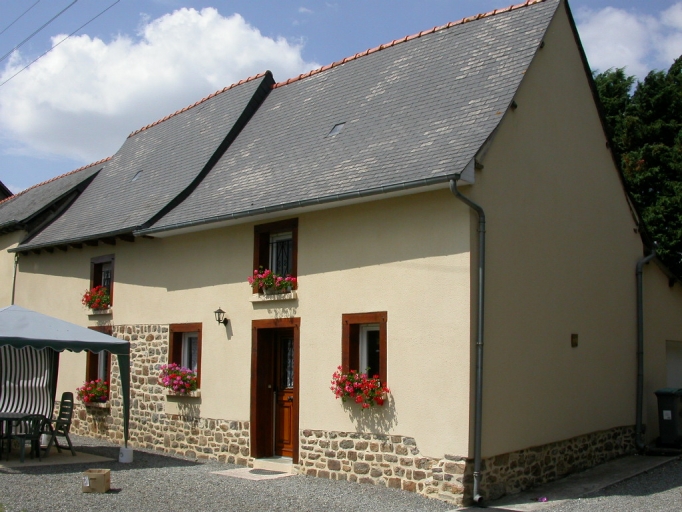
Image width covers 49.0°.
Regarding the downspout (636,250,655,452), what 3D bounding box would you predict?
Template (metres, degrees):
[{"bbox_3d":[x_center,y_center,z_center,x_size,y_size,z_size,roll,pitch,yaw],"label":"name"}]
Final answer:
[{"bbox_3d":[5.755,1.811,14.200,0.150,3.750,0.650,-6,-11,41],"label":"downspout"}]

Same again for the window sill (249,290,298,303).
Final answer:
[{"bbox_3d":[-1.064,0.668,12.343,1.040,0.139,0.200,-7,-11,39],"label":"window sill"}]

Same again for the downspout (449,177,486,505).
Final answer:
[{"bbox_3d":[1.625,1.112,9.749,0.180,4.100,0.700,-6,-11,41],"label":"downspout"}]

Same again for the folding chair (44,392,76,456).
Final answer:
[{"bbox_3d":[-4.719,2.843,12.600,0.600,1.050,0.560,8,-11,-42],"label":"folding chair"}]

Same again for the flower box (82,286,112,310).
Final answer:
[{"bbox_3d":[-5.183,0.878,15.843,0.750,0.500,0.420,-6,-11,41],"label":"flower box"}]

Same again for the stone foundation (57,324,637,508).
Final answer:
[{"bbox_3d":[-0.082,2.774,15.387,10.100,2.500,6.200,-6,-11,41],"label":"stone foundation"}]

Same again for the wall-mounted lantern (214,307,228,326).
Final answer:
[{"bbox_3d":[-2.087,1.057,13.078,0.190,0.330,0.250,-6,-11,41],"label":"wall-mounted lantern"}]

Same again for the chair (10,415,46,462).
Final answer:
[{"bbox_3d":[-5.133,2.997,12.300,0.540,0.800,0.560,6,-10,-34],"label":"chair"}]

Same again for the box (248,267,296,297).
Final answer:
[{"bbox_3d":[-1.138,0.449,12.441,0.980,0.400,0.340,-6,-11,41],"label":"box"}]

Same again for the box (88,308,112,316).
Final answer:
[{"bbox_3d":[-5.083,1.200,15.827,0.920,0.150,0.240,-6,-11,41],"label":"box"}]

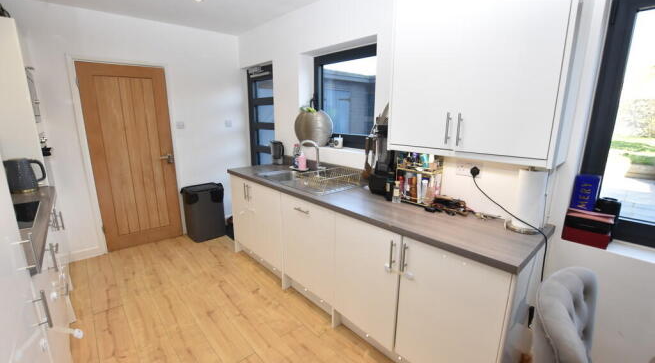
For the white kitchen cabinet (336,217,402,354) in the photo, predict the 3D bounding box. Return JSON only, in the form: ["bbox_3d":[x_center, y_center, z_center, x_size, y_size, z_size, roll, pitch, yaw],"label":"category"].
[{"bbox_3d":[0.431,0.560,1.880,0.586,0.740,0.494,-11,17,-42],"label":"white kitchen cabinet"}]

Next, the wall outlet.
[{"bbox_3d":[0.879,-0.068,1.708,0.022,0.083,0.154,-11,17,-42],"label":"wall outlet"}]

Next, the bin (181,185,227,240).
[{"bbox_3d":[-1.555,0.391,3.428,0.414,0.626,0.353,-11,17,-42],"label":"bin"}]

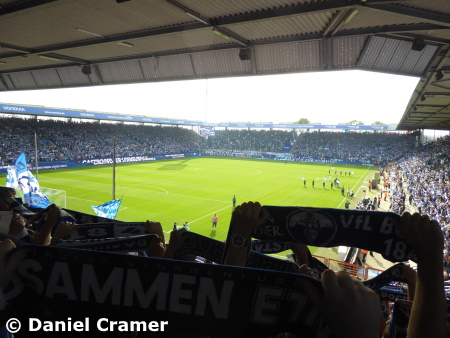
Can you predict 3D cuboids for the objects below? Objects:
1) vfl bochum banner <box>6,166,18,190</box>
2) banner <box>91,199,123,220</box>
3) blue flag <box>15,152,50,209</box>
[{"bbox_3d":[-16.286,0.683,24.000,0.950,1.750,0.400,0,6,-18],"label":"vfl bochum banner"},{"bbox_3d":[-7.690,2.679,20.500,1.850,1.450,0.500,0,6,-12],"label":"banner"},{"bbox_3d":[-14.120,0.816,23.000,2.300,4.000,0.800,0,6,-18],"label":"blue flag"}]

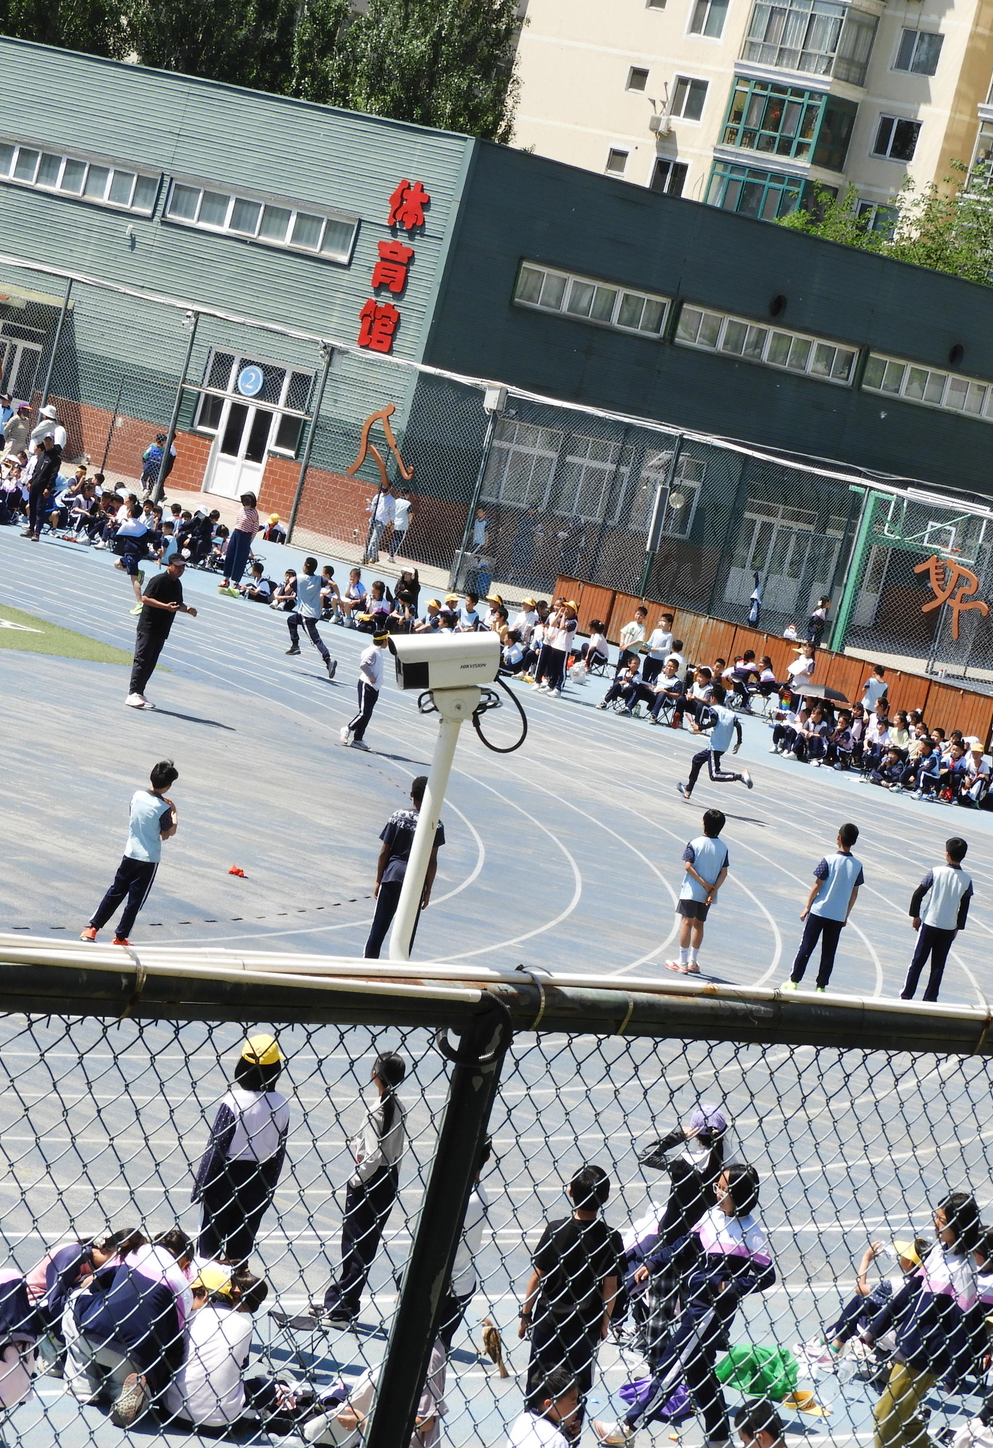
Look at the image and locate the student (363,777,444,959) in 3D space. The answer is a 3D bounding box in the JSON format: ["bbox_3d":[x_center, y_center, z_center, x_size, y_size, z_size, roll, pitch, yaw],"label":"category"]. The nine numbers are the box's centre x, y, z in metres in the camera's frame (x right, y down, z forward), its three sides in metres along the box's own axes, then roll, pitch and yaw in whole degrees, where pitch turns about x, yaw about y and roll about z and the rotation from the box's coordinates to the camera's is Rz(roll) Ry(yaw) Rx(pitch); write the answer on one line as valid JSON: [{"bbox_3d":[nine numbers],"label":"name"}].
[{"bbox_3d":[-0.705,1.229,38.643,0.480,1.594,0.290,13,5,-12],"label":"student"}]

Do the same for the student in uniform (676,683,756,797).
[{"bbox_3d":[2.803,0.325,59.374,0.480,1.420,0.850,10,6,-40],"label":"student in uniform"}]

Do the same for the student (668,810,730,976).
[{"bbox_3d":[1.932,1.531,43.302,0.420,1.469,0.290,12,5,-24],"label":"student"}]

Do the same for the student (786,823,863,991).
[{"bbox_3d":[3.045,1.704,43.453,0.460,1.570,0.320,13,5,-13],"label":"student"}]

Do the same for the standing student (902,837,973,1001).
[{"bbox_3d":[4.181,1.883,44.642,0.470,1.620,0.290,11,5,-28],"label":"standing student"}]

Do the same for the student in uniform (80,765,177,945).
[{"bbox_3d":[-2.714,1.001,36.108,0.430,1.420,0.350,18,6,40],"label":"student in uniform"}]

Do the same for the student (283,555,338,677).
[{"bbox_3d":[-2.555,-1.475,65.297,0.800,1.420,0.550,18,6,42],"label":"student"}]

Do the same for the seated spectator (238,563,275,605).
[{"bbox_3d":[-3.860,-2.321,76.651,0.540,0.620,0.400,12,5,-20],"label":"seated spectator"}]

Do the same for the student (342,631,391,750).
[{"bbox_3d":[-1.471,-0.403,56.634,0.420,1.373,0.420,14,5,5],"label":"student"}]

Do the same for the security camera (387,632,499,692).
[{"bbox_3d":[-0.105,-0.123,9.400,0.207,0.102,0.100,-3,8,-10],"label":"security camera"}]

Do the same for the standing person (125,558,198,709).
[{"bbox_3d":[-3.864,-1.059,54.923,0.540,1.760,0.530,16,5,25],"label":"standing person"}]

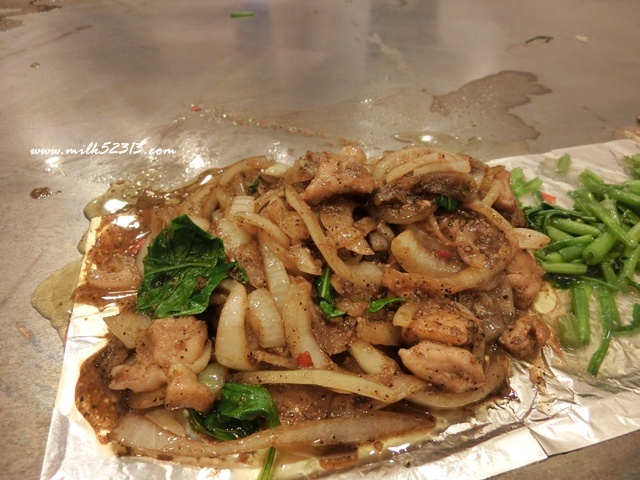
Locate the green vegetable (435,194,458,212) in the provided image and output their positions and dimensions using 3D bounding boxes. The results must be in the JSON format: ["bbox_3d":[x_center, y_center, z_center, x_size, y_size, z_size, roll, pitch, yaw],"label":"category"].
[{"bbox_3d":[0.082,-0.024,0.286,0.013,0.008,0.012,6,64,8],"label":"green vegetable"}]

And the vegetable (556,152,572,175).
[{"bbox_3d":[0.217,-0.068,0.393,0.010,0.009,0.028,22,44,25],"label":"vegetable"}]

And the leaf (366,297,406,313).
[{"bbox_3d":[0.035,0.033,0.229,0.020,0.006,0.008,-13,66,-15],"label":"leaf"}]

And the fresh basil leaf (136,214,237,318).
[{"bbox_3d":[-0.077,0.015,0.259,0.053,0.020,0.056,-6,54,-8],"label":"fresh basil leaf"}]

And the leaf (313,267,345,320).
[{"bbox_3d":[0.006,0.029,0.239,0.015,0.011,0.025,-3,64,-4],"label":"leaf"}]

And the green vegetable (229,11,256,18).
[{"bbox_3d":[-0.145,-0.423,0.833,0.044,0.009,0.010,0,39,0],"label":"green vegetable"}]

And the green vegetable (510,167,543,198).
[{"bbox_3d":[0.171,-0.048,0.366,0.023,0.011,0.036,18,42,21],"label":"green vegetable"}]

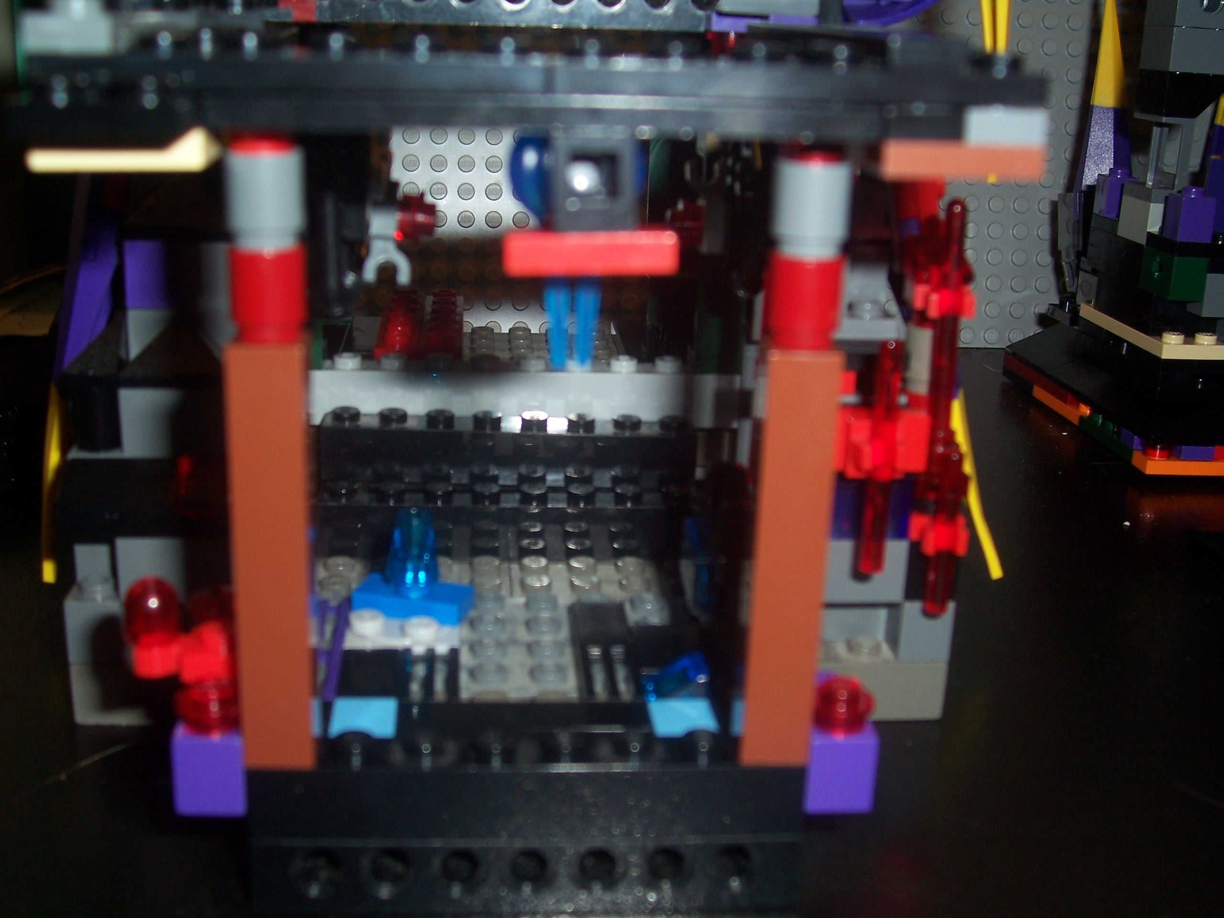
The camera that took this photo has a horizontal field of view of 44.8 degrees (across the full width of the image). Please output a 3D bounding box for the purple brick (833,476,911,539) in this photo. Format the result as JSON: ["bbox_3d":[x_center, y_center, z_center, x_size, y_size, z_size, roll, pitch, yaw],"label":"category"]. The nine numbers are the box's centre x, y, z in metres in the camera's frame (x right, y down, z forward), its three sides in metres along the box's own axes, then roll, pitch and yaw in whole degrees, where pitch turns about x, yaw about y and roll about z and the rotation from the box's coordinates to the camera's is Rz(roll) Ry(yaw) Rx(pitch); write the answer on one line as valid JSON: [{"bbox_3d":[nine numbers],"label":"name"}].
[{"bbox_3d":[0.033,0.006,0.218,0.020,0.010,0.009,1,17,-5],"label":"purple brick"}]

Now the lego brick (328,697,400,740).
[{"bbox_3d":[-0.030,0.032,0.178,0.008,0.003,0.009,1,18,-5],"label":"lego brick"}]

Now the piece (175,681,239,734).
[{"bbox_3d":[-0.045,0.028,0.167,0.008,0.005,0.008,1,18,-5],"label":"piece"}]

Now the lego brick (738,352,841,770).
[{"bbox_3d":[0.019,0.011,0.167,0.008,0.048,0.008,1,17,-5],"label":"lego brick"}]

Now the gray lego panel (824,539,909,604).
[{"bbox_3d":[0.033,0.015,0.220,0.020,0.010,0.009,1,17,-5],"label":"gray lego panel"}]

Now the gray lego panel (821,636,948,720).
[{"bbox_3d":[0.036,0.033,0.226,0.028,0.010,0.009,1,17,-5],"label":"gray lego panel"}]

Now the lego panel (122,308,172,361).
[{"bbox_3d":[-0.063,-0.017,0.210,0.009,0.010,0.007,1,18,-5],"label":"lego panel"}]

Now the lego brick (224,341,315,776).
[{"bbox_3d":[-0.037,0.010,0.162,0.008,0.049,0.008,1,18,-5],"label":"lego brick"}]

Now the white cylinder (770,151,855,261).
[{"bbox_3d":[0.021,-0.026,0.155,0.008,0.010,0.008,1,17,-5],"label":"white cylinder"}]

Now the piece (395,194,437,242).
[{"bbox_3d":[-0.026,-0.031,0.194,0.006,0.006,0.006,1,17,-5],"label":"piece"}]

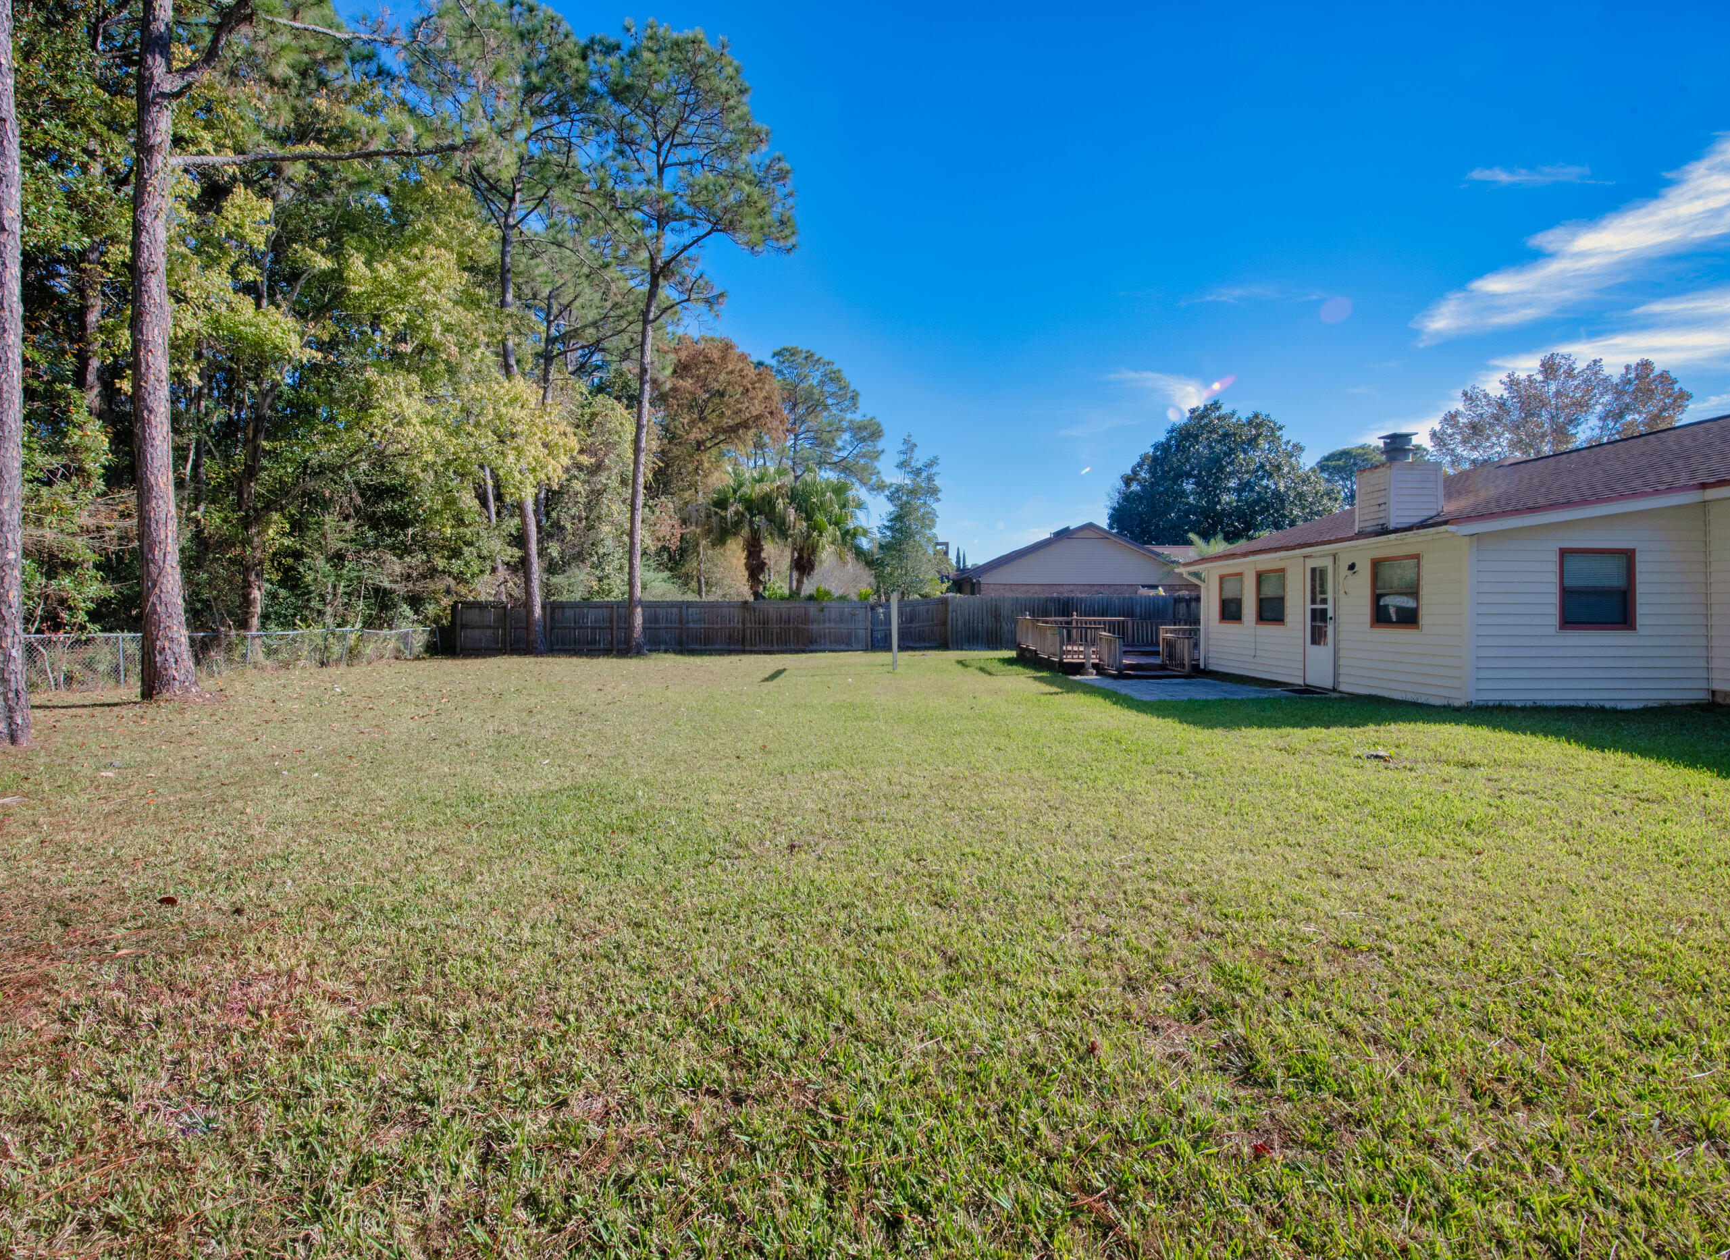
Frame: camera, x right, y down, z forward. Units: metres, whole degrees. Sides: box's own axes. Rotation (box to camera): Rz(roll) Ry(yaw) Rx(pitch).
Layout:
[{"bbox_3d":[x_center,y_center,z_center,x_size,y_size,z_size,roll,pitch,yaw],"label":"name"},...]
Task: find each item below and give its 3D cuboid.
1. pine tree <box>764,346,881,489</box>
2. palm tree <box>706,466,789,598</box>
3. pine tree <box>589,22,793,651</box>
[{"bbox_3d":[-2.491,-8.053,43.000,7.021,17.083,7.021,0,1,0],"label":"pine tree"},{"bbox_3d":[-4.747,-2.994,29.800,3.312,7.309,3.312,0,1,0],"label":"palm tree"},{"bbox_3d":[-5.868,-10.069,25.300,6.830,21.664,6.830,0,1,0],"label":"pine tree"}]

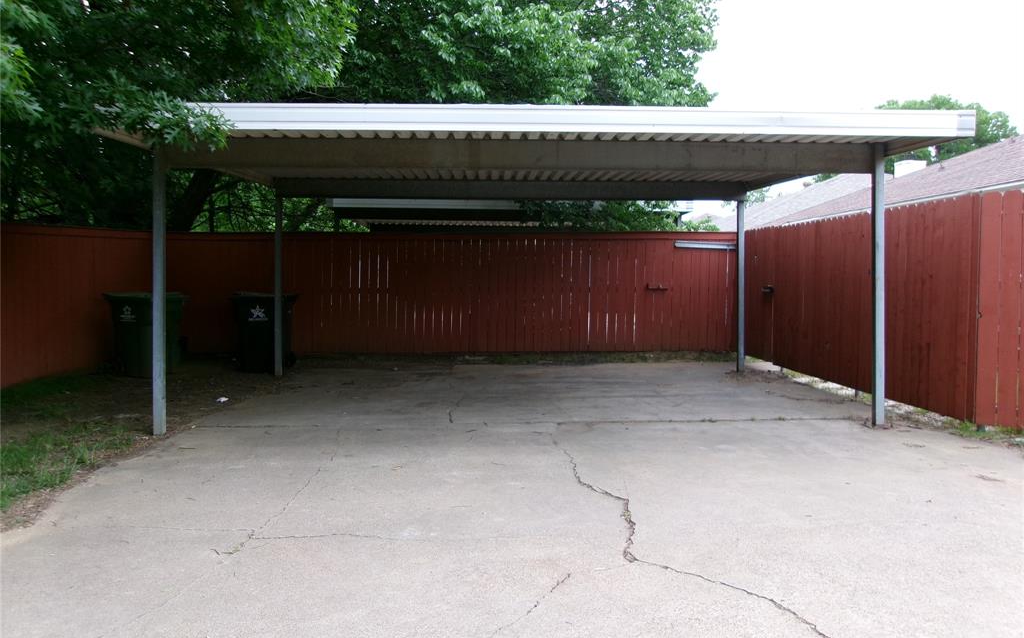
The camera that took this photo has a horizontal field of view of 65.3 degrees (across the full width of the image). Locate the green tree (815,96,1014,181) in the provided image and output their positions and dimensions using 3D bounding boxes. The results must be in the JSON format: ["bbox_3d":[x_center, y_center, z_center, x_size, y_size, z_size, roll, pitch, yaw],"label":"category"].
[{"bbox_3d":[15.156,-4.451,30.000,7.800,7.800,7.800,0,3,-2],"label":"green tree"}]

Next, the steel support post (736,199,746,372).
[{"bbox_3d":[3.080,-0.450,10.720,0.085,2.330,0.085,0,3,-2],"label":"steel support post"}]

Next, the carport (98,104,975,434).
[{"bbox_3d":[0.066,-0.485,8.684,6.330,2.680,5.820,0,3,-2],"label":"carport"}]

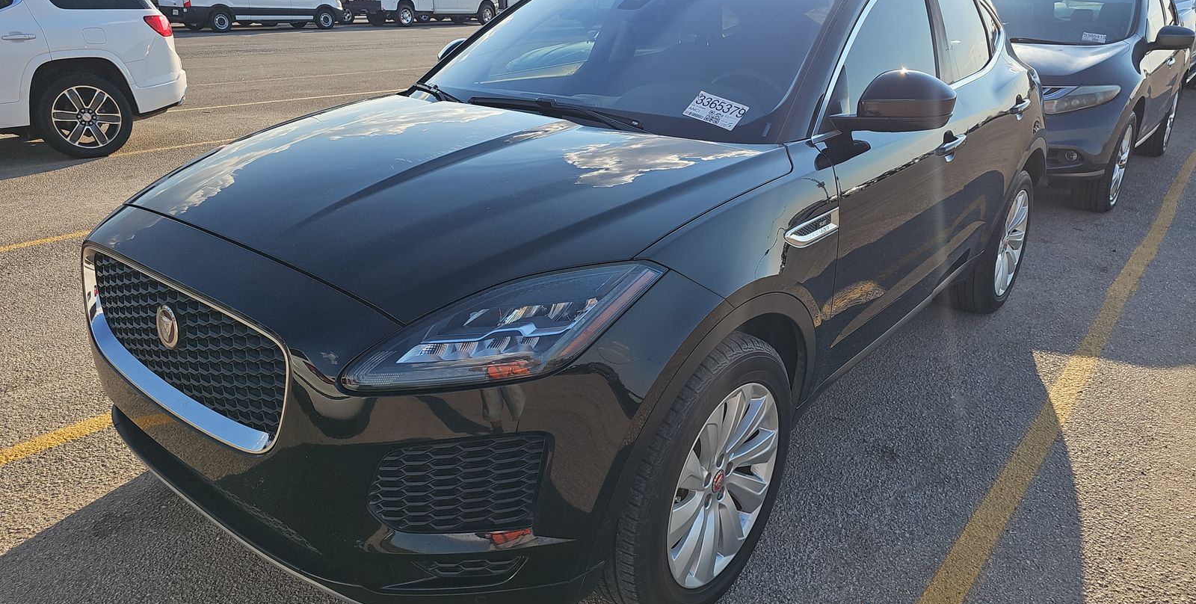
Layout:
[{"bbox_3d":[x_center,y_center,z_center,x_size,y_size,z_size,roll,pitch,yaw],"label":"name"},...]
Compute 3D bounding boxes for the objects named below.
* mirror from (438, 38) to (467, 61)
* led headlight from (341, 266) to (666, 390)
[{"bbox_3d":[-0.605,-1.004,3.365,0.240,0.190,0.190,16,26,37],"label":"mirror"},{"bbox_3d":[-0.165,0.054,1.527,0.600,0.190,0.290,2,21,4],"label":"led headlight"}]

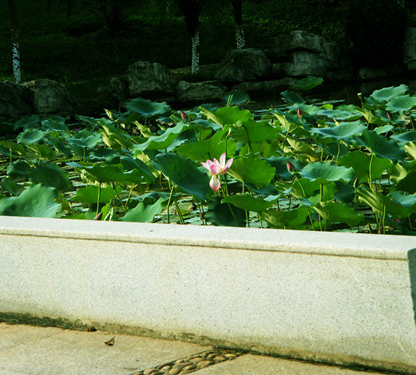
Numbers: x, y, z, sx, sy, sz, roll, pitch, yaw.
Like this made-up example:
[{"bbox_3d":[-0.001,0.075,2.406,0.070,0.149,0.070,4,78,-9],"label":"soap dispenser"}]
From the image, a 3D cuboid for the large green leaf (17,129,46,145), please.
[{"bbox_3d":[-1.986,-0.574,19.019,0.331,0.150,0.314,-7,7,0],"label":"large green leaf"}]

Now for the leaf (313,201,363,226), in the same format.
[{"bbox_3d":[0.728,0.146,9.500,0.281,0.101,0.250,-7,8,4],"label":"leaf"}]

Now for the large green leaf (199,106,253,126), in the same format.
[{"bbox_3d":[0.128,-0.521,12.400,0.396,0.102,0.340,-7,7,1],"label":"large green leaf"}]

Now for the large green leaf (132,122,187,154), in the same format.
[{"bbox_3d":[-0.344,-0.348,12.000,0.383,0.180,0.360,-7,7,-1],"label":"large green leaf"}]

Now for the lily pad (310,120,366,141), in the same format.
[{"bbox_3d":[1.079,-0.471,13.978,0.454,0.121,0.431,-7,7,0],"label":"lily pad"}]

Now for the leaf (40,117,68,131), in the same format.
[{"bbox_3d":[-1.865,-0.777,20.528,0.333,0.139,0.317,-7,7,0],"label":"leaf"}]

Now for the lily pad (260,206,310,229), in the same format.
[{"bbox_3d":[0.453,0.178,10.000,0.278,0.062,0.264,-7,-14,0],"label":"lily pad"}]

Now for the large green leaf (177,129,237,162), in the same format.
[{"bbox_3d":[-0.011,-0.318,12.800,0.445,0.099,0.423,-8,-19,0],"label":"large green leaf"}]

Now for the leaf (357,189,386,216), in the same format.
[{"bbox_3d":[0.984,0.090,10.173,0.177,0.152,0.212,-7,7,0],"label":"leaf"}]

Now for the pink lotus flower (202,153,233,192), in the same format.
[{"bbox_3d":[0.049,-0.093,9.800,0.186,0.195,0.170,-7,7,0],"label":"pink lotus flower"}]

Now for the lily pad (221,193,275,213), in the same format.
[{"bbox_3d":[0.274,0.099,11.177,0.350,0.099,0.315,-7,7,0],"label":"lily pad"}]

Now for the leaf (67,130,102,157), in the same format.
[{"bbox_3d":[-1.191,-0.424,16.300,0.335,0.139,0.318,-7,21,0],"label":"leaf"}]

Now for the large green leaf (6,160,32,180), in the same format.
[{"bbox_3d":[-1.428,-0.129,12.800,0.197,0.125,0.200,-8,8,-6],"label":"large green leaf"}]

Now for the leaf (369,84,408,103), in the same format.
[{"bbox_3d":[1.831,-0.953,17.139,0.398,0.145,0.378,-7,7,0],"label":"leaf"}]

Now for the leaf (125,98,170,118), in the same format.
[{"bbox_3d":[-0.680,-0.888,19.000,0.512,0.102,0.487,3,17,0],"label":"leaf"}]

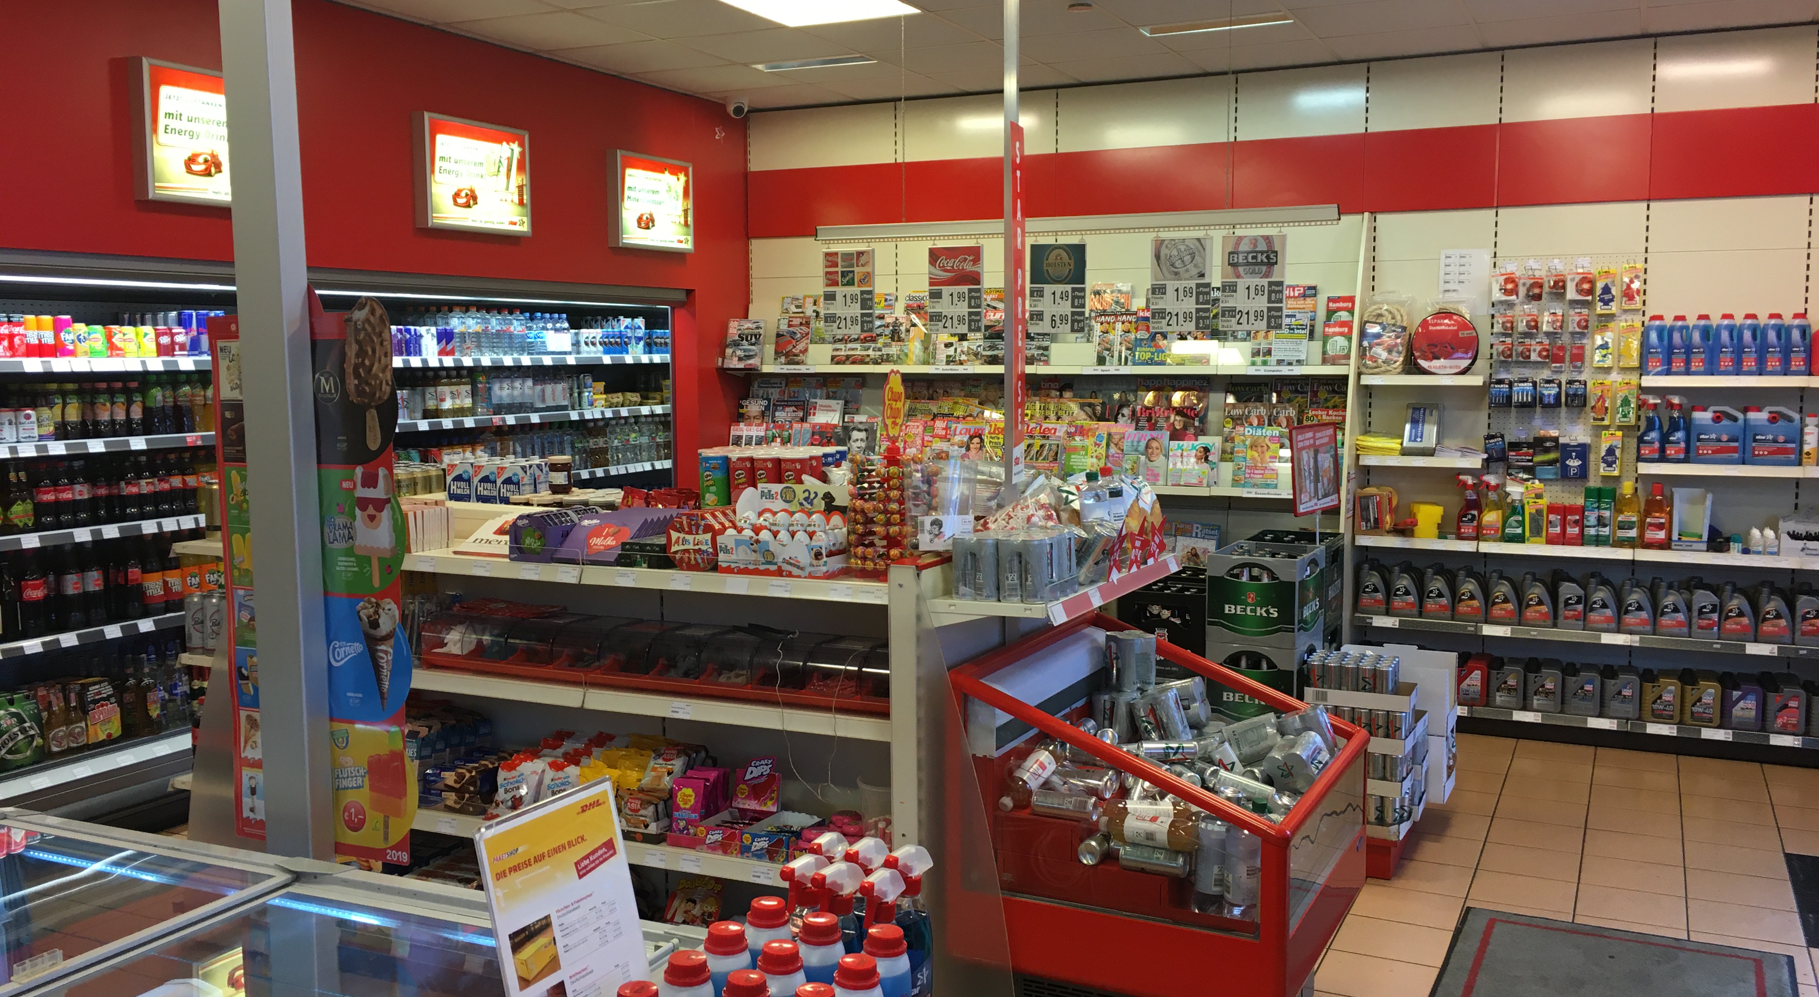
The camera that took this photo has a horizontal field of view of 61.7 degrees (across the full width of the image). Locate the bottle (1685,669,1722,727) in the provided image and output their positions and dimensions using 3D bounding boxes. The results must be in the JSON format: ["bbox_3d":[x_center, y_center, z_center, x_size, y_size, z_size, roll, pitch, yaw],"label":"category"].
[{"bbox_3d":[3.253,0.820,6.253,0.141,0.222,0.066,3,7,26],"label":"bottle"}]

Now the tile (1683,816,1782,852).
[{"bbox_3d":[2.872,1.180,5.332,0.300,0.010,0.300,2,6,26],"label":"tile"}]

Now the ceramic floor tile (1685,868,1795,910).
[{"bbox_3d":[2.589,1.224,4.751,0.298,0.010,0.294,3,6,26],"label":"ceramic floor tile"}]

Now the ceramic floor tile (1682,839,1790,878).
[{"bbox_3d":[2.722,1.187,5.031,0.298,0.010,0.298,2,6,26],"label":"ceramic floor tile"}]

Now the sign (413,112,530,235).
[{"bbox_3d":[-1.840,-1.358,6.457,0.070,0.460,0.635,3,7,26],"label":"sign"}]

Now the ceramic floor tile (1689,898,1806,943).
[{"bbox_3d":[2.452,1.246,4.469,0.298,0.010,0.298,2,6,26],"label":"ceramic floor tile"}]

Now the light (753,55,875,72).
[{"bbox_3d":[-0.444,-2.030,7.027,0.587,0.060,0.177,2,6,26],"label":"light"}]

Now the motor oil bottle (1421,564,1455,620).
[{"bbox_3d":[2.363,0.427,6.815,0.130,0.233,0.070,2,6,26],"label":"motor oil bottle"}]

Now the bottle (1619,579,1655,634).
[{"bbox_3d":[3.078,0.456,6.444,0.118,0.218,0.068,3,6,25],"label":"bottle"}]

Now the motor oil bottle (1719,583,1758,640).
[{"bbox_3d":[3.437,0.470,6.322,0.126,0.235,0.075,3,7,26],"label":"motor oil bottle"}]

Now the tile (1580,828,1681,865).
[{"bbox_3d":[2.444,1.182,5.141,0.298,0.010,0.298,2,6,26],"label":"tile"}]

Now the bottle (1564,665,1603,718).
[{"bbox_3d":[2.870,0.810,6.479,0.139,0.213,0.068,2,6,26],"label":"bottle"}]

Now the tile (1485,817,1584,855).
[{"bbox_3d":[2.173,1.172,5.280,0.298,0.010,0.294,3,6,26],"label":"tile"}]

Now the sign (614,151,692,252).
[{"bbox_3d":[-1.267,-1.448,7.508,0.075,0.456,0.607,2,6,26],"label":"sign"}]

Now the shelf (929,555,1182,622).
[{"bbox_3d":[0.367,0.192,3.563,0.315,0.042,0.920,2,6,26],"label":"shelf"}]

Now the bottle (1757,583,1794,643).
[{"bbox_3d":[3.558,0.475,6.264,0.126,0.237,0.075,3,7,26],"label":"bottle"}]

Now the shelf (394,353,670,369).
[{"bbox_3d":[-1.904,-0.649,7.207,0.460,0.050,2.060,3,7,26],"label":"shelf"}]

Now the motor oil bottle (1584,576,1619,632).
[{"bbox_3d":[2.955,0.451,6.503,0.120,0.220,0.068,3,6,25],"label":"motor oil bottle"}]

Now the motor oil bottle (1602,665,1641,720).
[{"bbox_3d":[2.981,0.812,6.385,0.141,0.222,0.066,3,7,26],"label":"motor oil bottle"}]

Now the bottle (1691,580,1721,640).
[{"bbox_3d":[3.330,0.467,6.371,0.104,0.230,0.070,3,7,26],"label":"bottle"}]

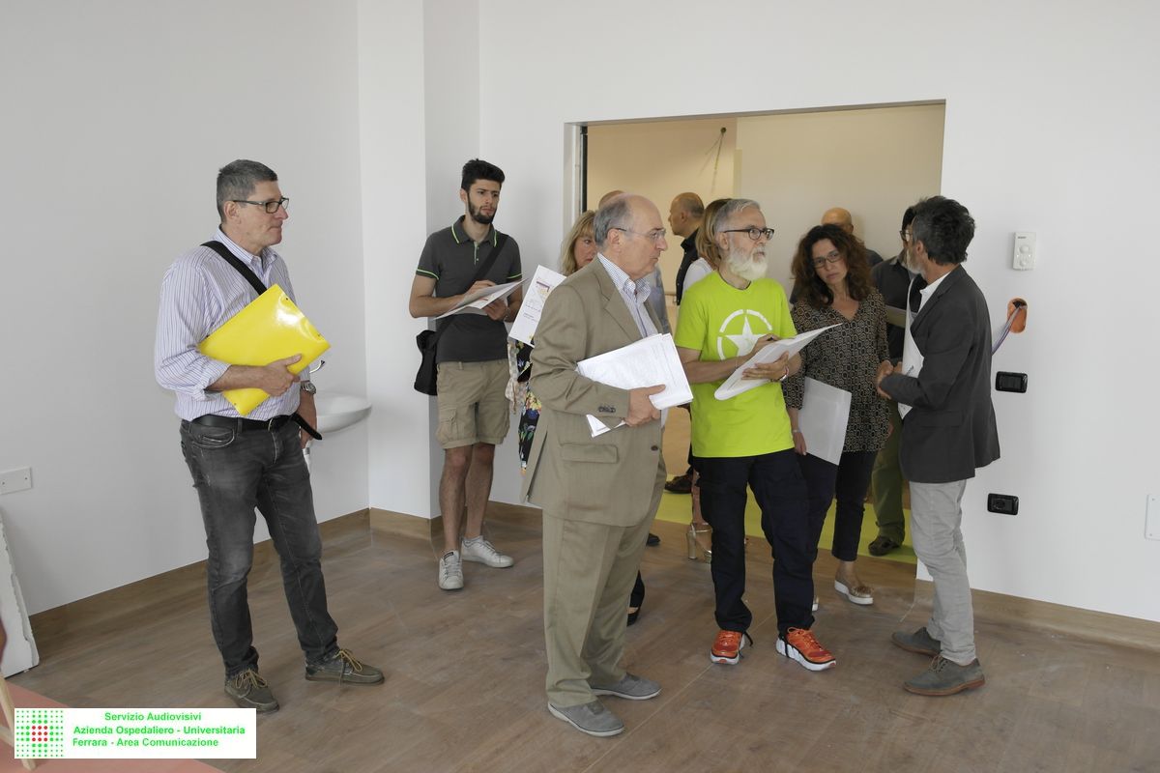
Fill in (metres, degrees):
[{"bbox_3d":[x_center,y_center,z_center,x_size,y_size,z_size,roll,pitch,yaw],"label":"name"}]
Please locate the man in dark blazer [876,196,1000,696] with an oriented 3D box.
[{"bbox_3d":[1.295,0.191,3.486,0.480,1.722,0.520,2,9,13],"label":"man in dark blazer"}]

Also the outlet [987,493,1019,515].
[{"bbox_3d":[1.742,0.486,3.982,0.118,0.080,0.014,6,10,31],"label":"outlet"}]

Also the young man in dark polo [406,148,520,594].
[{"bbox_3d":[-0.528,-0.069,4.493,0.540,1.906,0.460,-2,9,-16],"label":"young man in dark polo"}]

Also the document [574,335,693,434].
[{"bbox_3d":[0.167,-0.007,2.980,0.305,0.220,0.020,-19,6,8],"label":"document"}]

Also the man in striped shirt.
[{"bbox_3d":[-1.054,0.160,3.267,0.570,1.804,0.570,5,10,28],"label":"man in striped shirt"}]

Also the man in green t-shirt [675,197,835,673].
[{"bbox_3d":[0.648,0.179,3.567,0.560,1.709,0.460,-1,9,-12],"label":"man in green t-shirt"}]

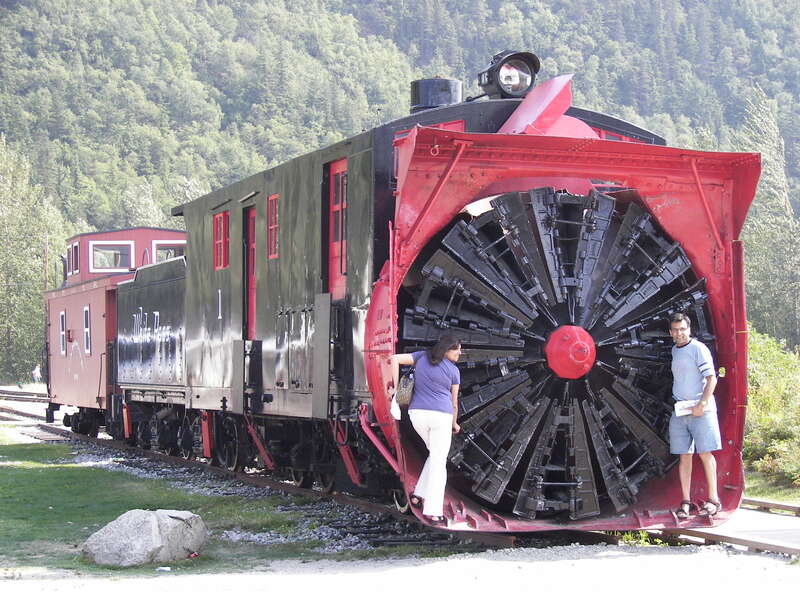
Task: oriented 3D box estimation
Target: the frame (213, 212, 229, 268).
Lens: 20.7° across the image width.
[{"bbox_3d":[-2.151,-0.715,26.832,0.080,0.680,0.980,0,-2,-16],"label":"frame"}]

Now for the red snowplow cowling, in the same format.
[{"bbox_3d":[1.391,-0.022,19.251,3.100,3.950,1.750,0,-2,-16],"label":"red snowplow cowling"}]

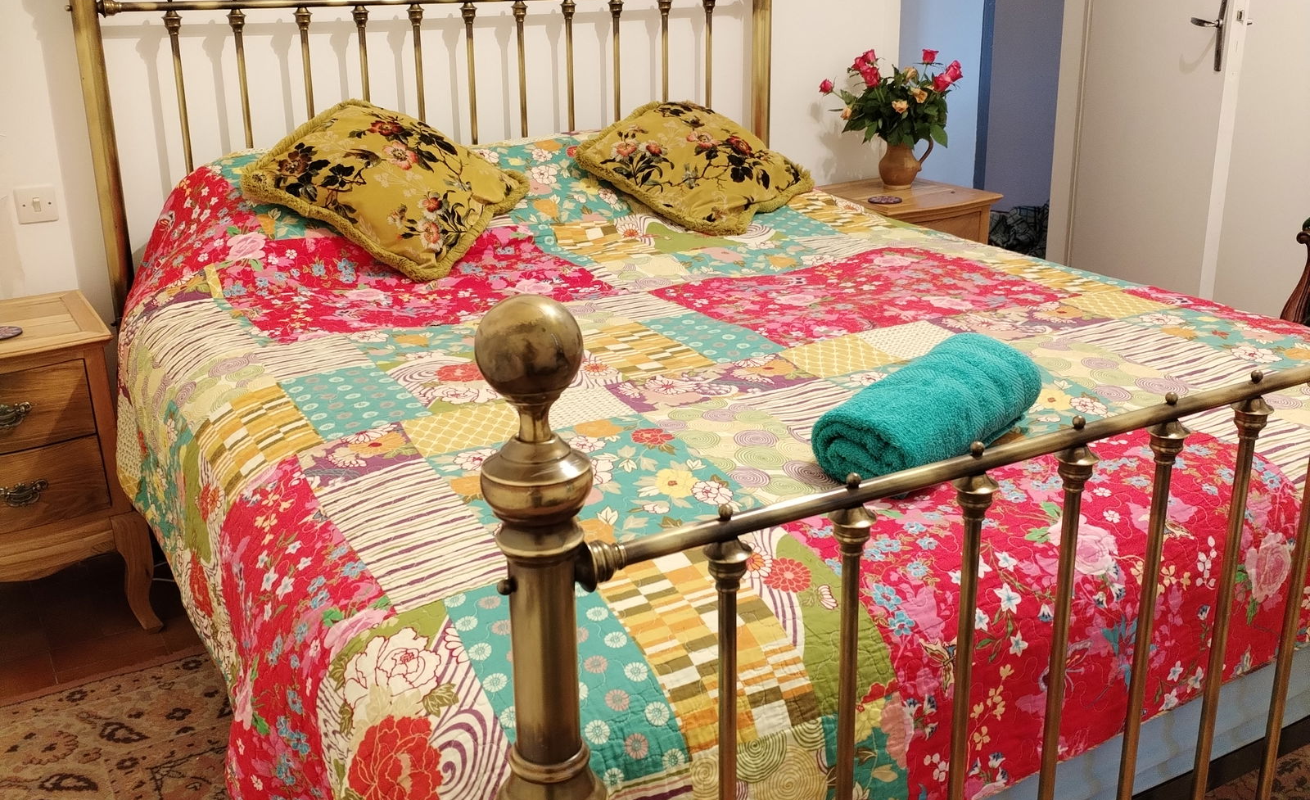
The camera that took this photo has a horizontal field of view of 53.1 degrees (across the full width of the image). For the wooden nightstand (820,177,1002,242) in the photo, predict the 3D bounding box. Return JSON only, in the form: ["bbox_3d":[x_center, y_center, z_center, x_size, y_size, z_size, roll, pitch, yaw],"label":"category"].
[{"bbox_3d":[0.689,-0.267,3.817,0.471,0.661,0.410,-11,21,-28],"label":"wooden nightstand"}]

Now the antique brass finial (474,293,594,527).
[{"bbox_3d":[-0.088,0.008,0.966,0.085,0.174,0.085,-1,18,0],"label":"antique brass finial"}]

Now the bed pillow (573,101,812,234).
[{"bbox_3d":[0.112,-0.558,3.044,0.430,0.128,0.430,30,36,15],"label":"bed pillow"}]

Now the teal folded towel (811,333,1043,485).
[{"bbox_3d":[0.329,0.008,1.561,0.147,0.113,0.343,13,23,37],"label":"teal folded towel"}]

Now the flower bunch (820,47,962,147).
[{"bbox_3d":[0.662,-0.846,3.690,0.348,0.277,0.307,-11,21,-28],"label":"flower bunch"}]

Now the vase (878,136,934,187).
[{"bbox_3d":[0.714,-0.680,3.799,0.152,0.138,0.119,-1,18,0],"label":"vase"}]

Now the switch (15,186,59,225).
[{"bbox_3d":[-1.328,-0.419,2.818,0.084,0.084,0.012,-11,21,-28],"label":"switch"}]

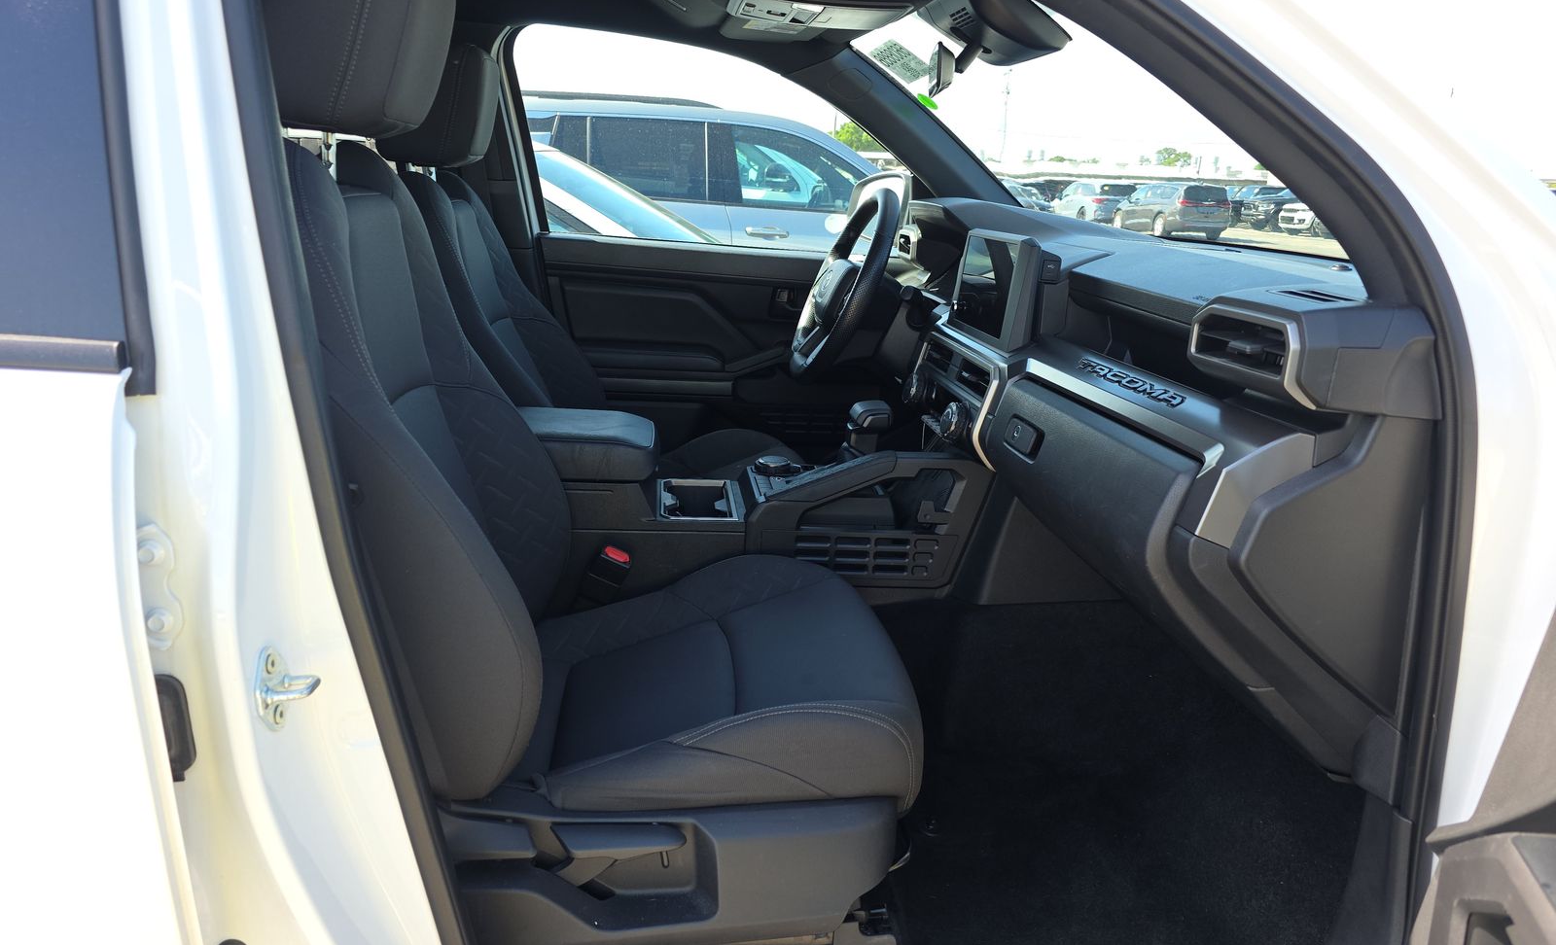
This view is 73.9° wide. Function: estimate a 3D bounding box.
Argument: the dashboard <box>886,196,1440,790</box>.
[{"bbox_3d":[0.444,-0.133,1.633,0.480,0.560,1.460,1,16,-9],"label":"dashboard"}]

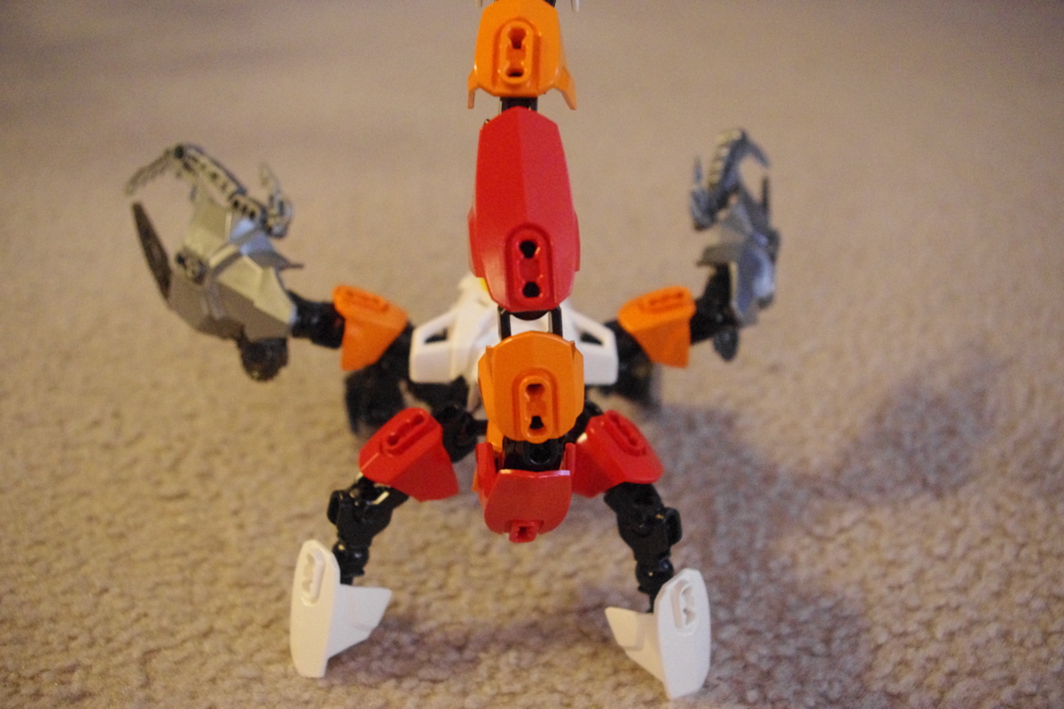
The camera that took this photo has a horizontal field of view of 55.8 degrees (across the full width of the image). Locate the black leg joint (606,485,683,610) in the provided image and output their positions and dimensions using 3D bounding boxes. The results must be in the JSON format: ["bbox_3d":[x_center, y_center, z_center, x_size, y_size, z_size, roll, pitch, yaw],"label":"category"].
[{"bbox_3d":[0.030,0.050,0.268,0.017,0.031,0.016,-18,16,-23],"label":"black leg joint"}]

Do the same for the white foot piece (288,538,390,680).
[{"bbox_3d":[-0.054,0.070,0.282,0.022,0.039,0.018,13,12,37],"label":"white foot piece"}]

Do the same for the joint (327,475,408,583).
[{"bbox_3d":[-0.045,0.048,0.272,0.018,0.029,0.016,23,16,22],"label":"joint"}]

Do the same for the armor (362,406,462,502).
[{"bbox_3d":[-0.032,0.026,0.267,0.025,0.018,0.022,-39,35,-9],"label":"armor"}]

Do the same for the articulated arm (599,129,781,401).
[{"bbox_3d":[0.050,-0.029,0.312,0.052,0.058,0.084,6,35,9],"label":"articulated arm"}]

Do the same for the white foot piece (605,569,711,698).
[{"bbox_3d":[0.035,0.076,0.275,0.022,0.039,0.018,-12,11,-30],"label":"white foot piece"}]

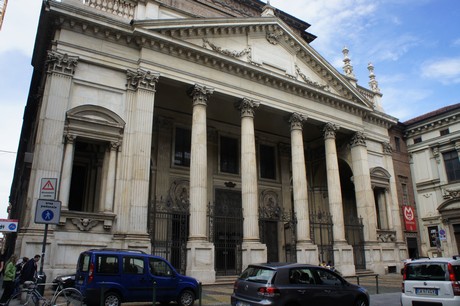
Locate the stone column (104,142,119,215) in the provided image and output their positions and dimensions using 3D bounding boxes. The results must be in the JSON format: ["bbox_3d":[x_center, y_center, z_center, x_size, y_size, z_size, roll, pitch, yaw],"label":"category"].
[{"bbox_3d":[-7.951,1.590,23.150,0.655,5.008,0.632,10,-21,-31],"label":"stone column"}]

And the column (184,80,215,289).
[{"bbox_3d":[-2.395,2.019,26.848,1.849,15.516,1.755,10,-21,-31],"label":"column"}]

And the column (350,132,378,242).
[{"bbox_3d":[14.687,3.687,37.973,1.638,12.369,1.451,10,-21,-31],"label":"column"}]

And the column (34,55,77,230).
[{"bbox_3d":[-11.462,-1.046,22.157,1.591,12.262,0.889,10,-21,-31],"label":"column"}]

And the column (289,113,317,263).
[{"bbox_3d":[6.690,3.722,32.351,1.849,15.598,1.755,10,-21,-31],"label":"column"}]

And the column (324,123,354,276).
[{"bbox_3d":[10.727,4.469,34.870,1.849,15.633,1.755,10,-21,-31],"label":"column"}]

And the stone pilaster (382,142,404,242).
[{"bbox_3d":[19.394,4.599,41.236,1.568,12.369,1.006,10,-21,-31],"label":"stone pilaster"}]

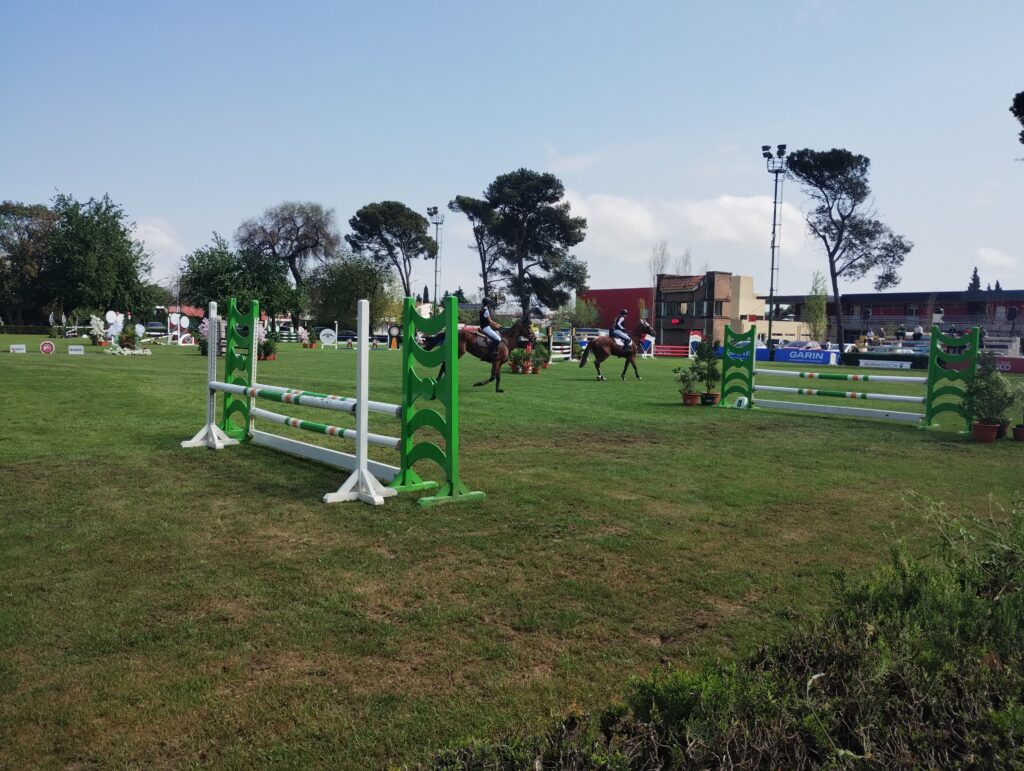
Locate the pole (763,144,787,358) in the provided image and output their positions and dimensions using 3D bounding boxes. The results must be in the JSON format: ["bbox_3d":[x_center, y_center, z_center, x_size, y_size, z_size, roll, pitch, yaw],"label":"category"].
[{"bbox_3d":[19.501,-9.779,61.801,1.500,15.800,1.500,0,4,-30],"label":"pole"}]

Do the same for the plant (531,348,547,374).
[{"bbox_3d":[1.031,-1.005,31.762,0.620,1.070,0.620,2,4,0],"label":"plant"}]

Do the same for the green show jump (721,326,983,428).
[{"bbox_3d":[6.381,-0.277,16.366,0.660,1.810,5.150,-2,5,-42],"label":"green show jump"}]

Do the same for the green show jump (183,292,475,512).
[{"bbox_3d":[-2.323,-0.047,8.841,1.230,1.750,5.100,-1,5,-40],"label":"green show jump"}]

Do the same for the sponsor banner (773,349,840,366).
[{"bbox_3d":[19.111,-1.884,53.875,4.292,0.880,0.120,5,5,42],"label":"sponsor banner"}]

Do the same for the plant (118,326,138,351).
[{"bbox_3d":[-20.686,-2.582,44.743,0.980,1.280,0.980,0,4,-25],"label":"plant"}]

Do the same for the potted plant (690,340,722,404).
[{"bbox_3d":[4.351,-0.320,18.557,0.680,1.461,0.680,2,4,0],"label":"potted plant"}]

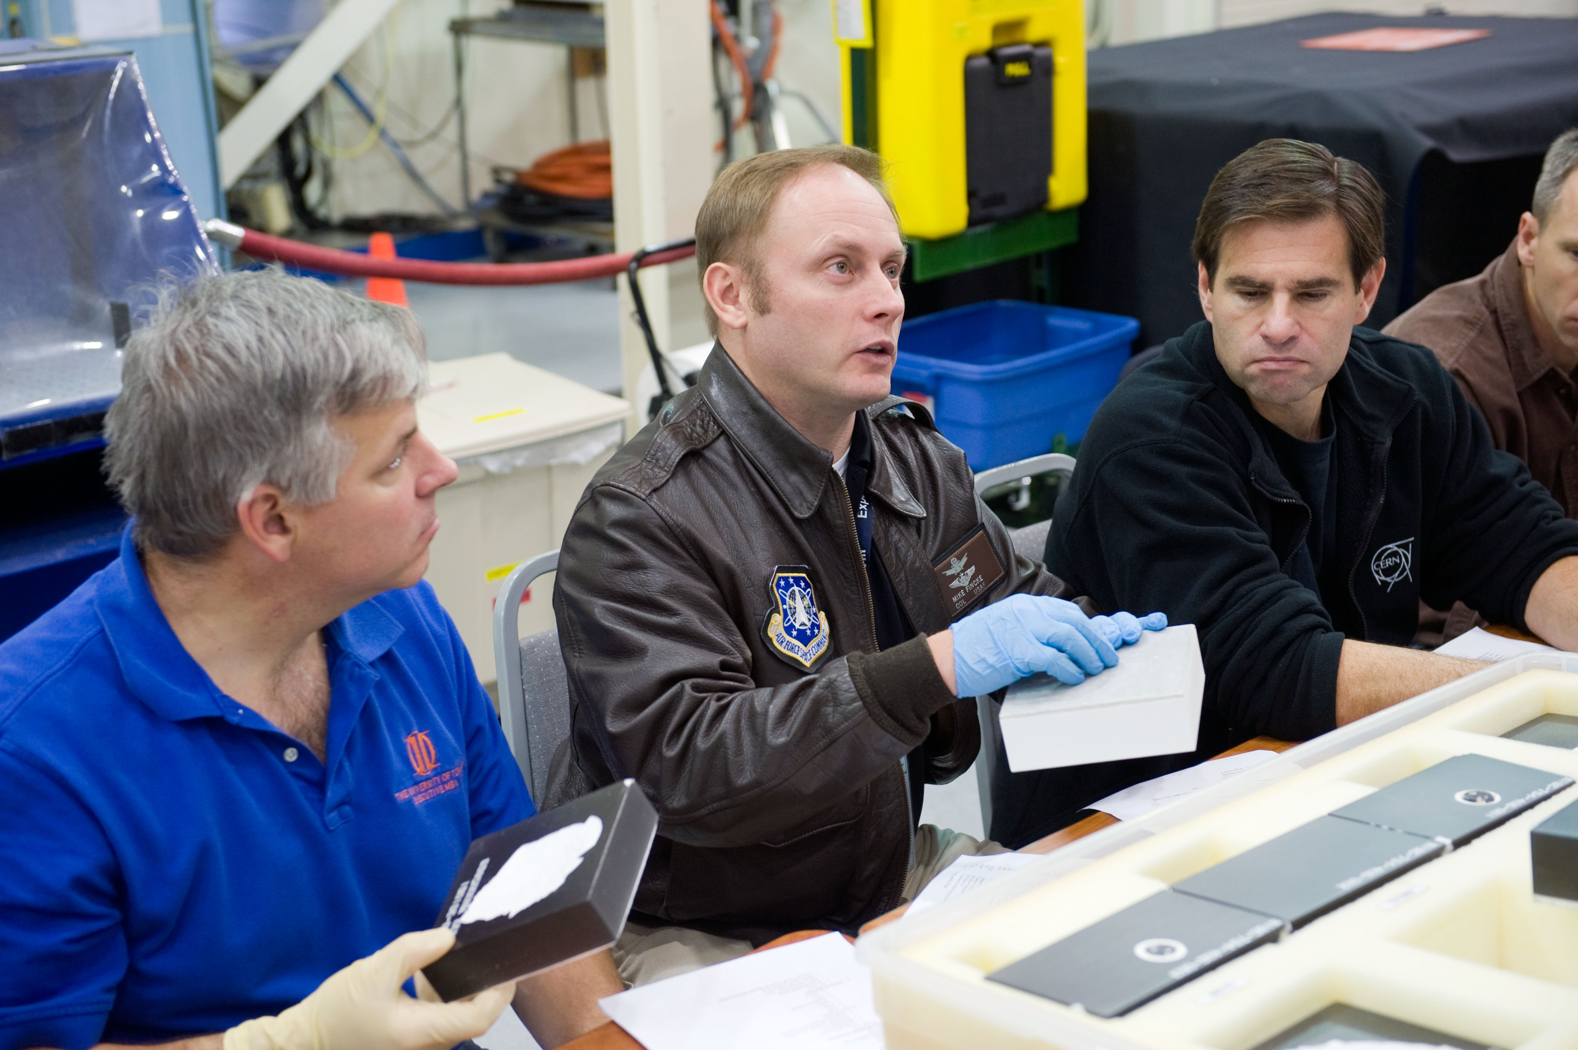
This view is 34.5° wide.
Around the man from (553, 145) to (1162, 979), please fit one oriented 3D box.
[{"bbox_3d":[0.101,0.287,2.332,0.570,1.250,0.750,-16,21,-41],"label":"man"}]

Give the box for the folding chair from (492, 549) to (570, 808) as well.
[{"bbox_3d":[0.066,0.440,2.495,0.460,0.870,0.520,-15,20,-38],"label":"folding chair"}]

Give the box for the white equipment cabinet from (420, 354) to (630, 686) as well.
[{"bbox_3d":[-0.640,0.023,4.739,0.500,0.500,0.610,-13,19,-33],"label":"white equipment cabinet"}]

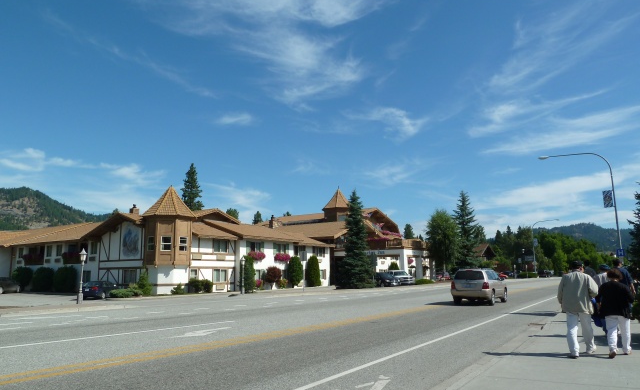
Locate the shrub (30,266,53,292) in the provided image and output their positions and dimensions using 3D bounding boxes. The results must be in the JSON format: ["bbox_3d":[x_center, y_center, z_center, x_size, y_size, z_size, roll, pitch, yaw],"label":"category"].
[{"bbox_3d":[-26.175,7.944,43.711,2.200,2.520,2.100,-7,-11,33],"label":"shrub"}]

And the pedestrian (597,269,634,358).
[{"bbox_3d":[5.383,2.146,8.420,0.580,1.580,0.450,-7,-12,31],"label":"pedestrian"}]

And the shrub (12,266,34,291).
[{"bbox_3d":[-29.091,8.247,45.515,2.200,2.580,2.100,-7,-11,33],"label":"shrub"}]

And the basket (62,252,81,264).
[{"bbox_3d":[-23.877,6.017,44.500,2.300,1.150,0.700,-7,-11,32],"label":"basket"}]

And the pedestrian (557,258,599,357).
[{"bbox_3d":[4.971,2.178,8.947,0.720,1.760,0.480,-7,-11,33],"label":"pedestrian"}]

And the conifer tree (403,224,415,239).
[{"bbox_3d":[19.203,12.320,101.020,3.200,12.230,3.200,-7,-11,33],"label":"conifer tree"}]

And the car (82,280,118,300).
[{"bbox_3d":[-17.775,7.852,38.000,1.800,1.450,4.700,-1,-10,5],"label":"car"}]

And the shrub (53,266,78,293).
[{"bbox_3d":[-25.004,8.289,45.500,2.350,2.650,2.300,-7,-11,32],"label":"shrub"}]

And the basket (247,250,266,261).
[{"bbox_3d":[-6.280,6.061,46.000,0.850,0.950,2.200,-7,-12,31],"label":"basket"}]

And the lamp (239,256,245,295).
[{"bbox_3d":[-5.902,6.193,35.645,0.420,2.940,0.420,-7,-11,33],"label":"lamp"}]

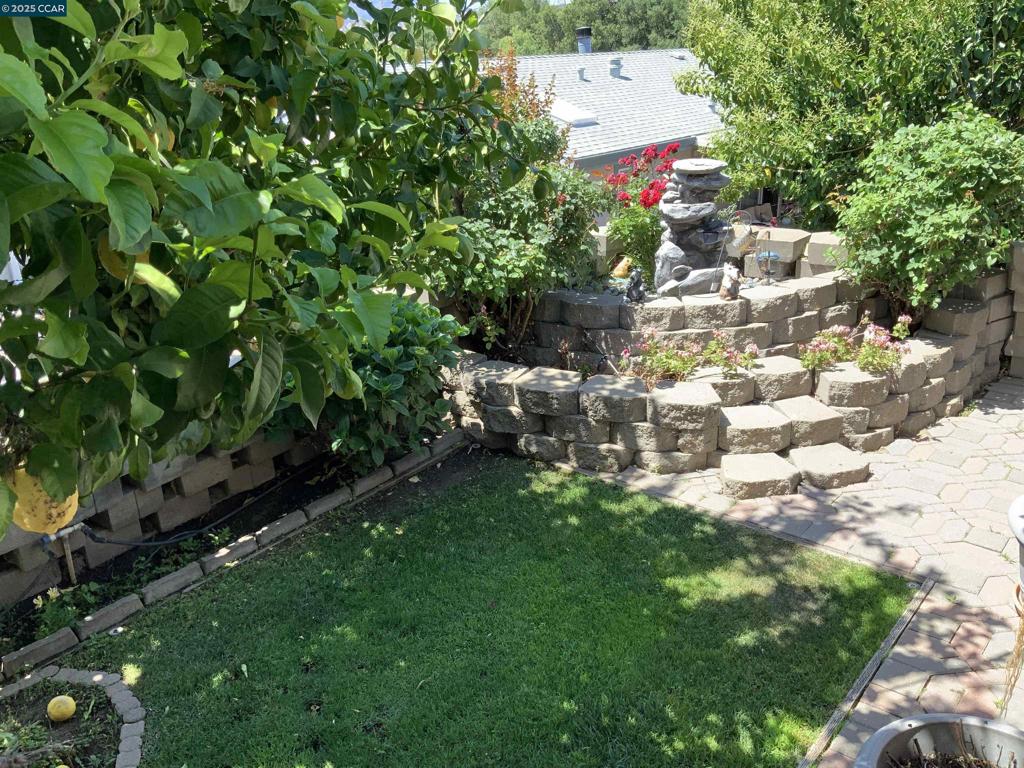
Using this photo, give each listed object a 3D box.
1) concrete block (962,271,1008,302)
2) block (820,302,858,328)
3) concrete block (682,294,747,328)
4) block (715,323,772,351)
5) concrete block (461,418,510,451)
[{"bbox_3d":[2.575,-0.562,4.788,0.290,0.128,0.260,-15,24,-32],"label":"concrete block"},{"bbox_3d":[2.160,-0.478,5.883,0.400,0.153,0.315,-15,24,-30],"label":"block"},{"bbox_3d":[1.313,-0.495,5.617,0.410,0.154,0.305,0,22,6],"label":"concrete block"},{"bbox_3d":[1.491,-0.350,5.749,0.406,0.150,0.290,-7,22,-13],"label":"block"},{"bbox_3d":[-0.089,0.303,5.629,0.416,0.157,0.307,12,26,32],"label":"concrete block"}]

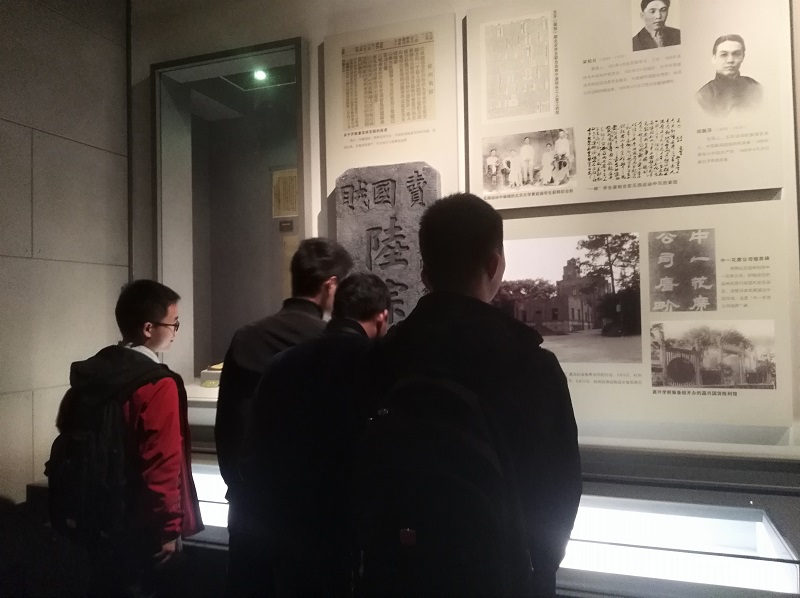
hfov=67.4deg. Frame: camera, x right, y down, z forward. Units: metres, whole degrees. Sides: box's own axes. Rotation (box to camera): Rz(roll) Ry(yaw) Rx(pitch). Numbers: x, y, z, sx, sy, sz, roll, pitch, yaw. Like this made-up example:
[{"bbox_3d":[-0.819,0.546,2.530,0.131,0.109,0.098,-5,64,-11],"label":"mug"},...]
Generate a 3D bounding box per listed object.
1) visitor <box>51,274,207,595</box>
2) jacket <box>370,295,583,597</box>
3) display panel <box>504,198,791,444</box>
[{"bbox_3d":[-0.848,0.769,1.922,0.470,1.650,0.370,-2,-2,42],"label":"visitor"},{"bbox_3d":[0.130,0.301,1.210,0.490,0.640,0.310,-2,-2,20],"label":"jacket"},{"bbox_3d":[0.918,0.096,2.461,1.205,0.901,0.055,-2,-2,19],"label":"display panel"}]

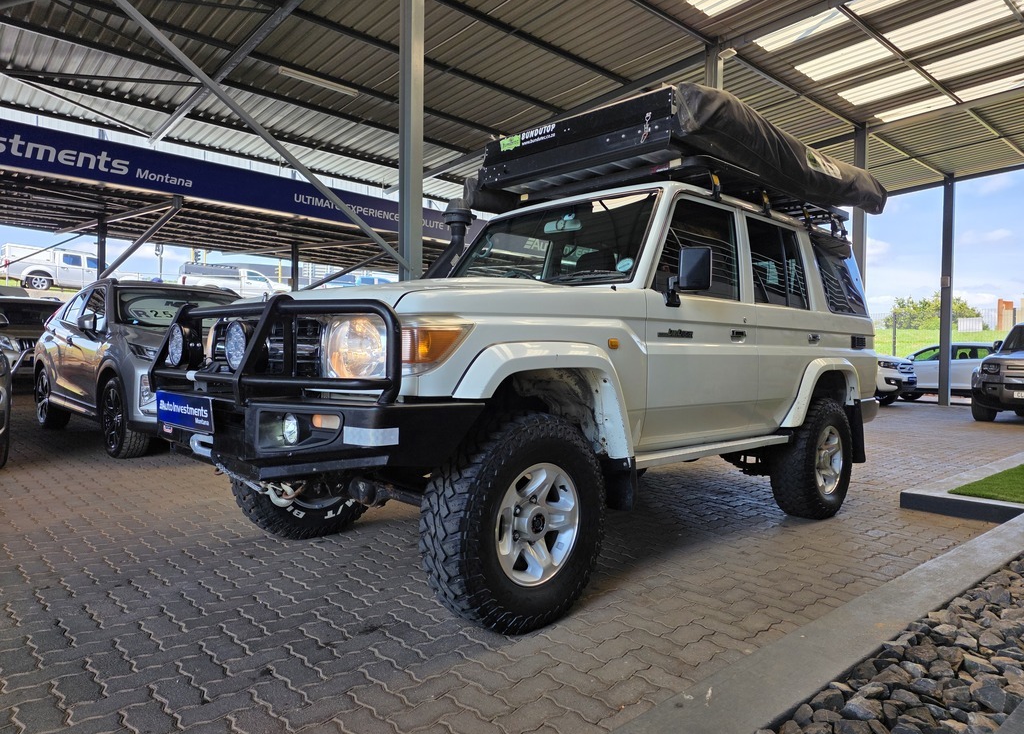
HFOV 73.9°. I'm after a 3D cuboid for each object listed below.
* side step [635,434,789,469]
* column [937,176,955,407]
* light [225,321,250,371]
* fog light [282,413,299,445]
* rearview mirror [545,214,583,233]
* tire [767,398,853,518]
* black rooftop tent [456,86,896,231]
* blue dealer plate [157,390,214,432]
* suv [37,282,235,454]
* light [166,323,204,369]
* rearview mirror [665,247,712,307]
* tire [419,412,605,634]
[{"bbox_3d":[0.978,0.408,3.374,1.500,0.060,0.150,1,1,-45],"label":"side step"},{"bbox_3d":[9.755,-1.725,15.340,0.190,5.206,0.190,0,1,-41],"label":"column"},{"bbox_3d":[-0.887,-0.070,2.284,0.090,0.170,0.170,1,1,-45],"label":"light"},{"bbox_3d":[-0.705,0.204,2.236,0.055,0.104,0.100,0,1,-43],"label":"fog light"},{"bbox_3d":[0.289,-0.803,3.814,0.225,0.085,0.065,1,0,27],"label":"rearview mirror"},{"bbox_3d":[1.961,0.594,4.439,0.775,0.770,0.268,1,1,-45],"label":"tire"},{"bbox_3d":[1.224,-1.189,4.731,2.610,0.480,1.740,0,1,-43],"label":"black rooftop tent"},{"bbox_3d":[-1.199,0.156,2.471,0.020,0.117,0.587,0,1,-43],"label":"blue dealer plate"},{"bbox_3d":[-3.753,-0.090,7.426,4.405,1.685,1.805,2,1,45],"label":"suv"},{"bbox_3d":[-1.329,-0.085,2.773,0.088,0.183,0.180,0,1,-43],"label":"light"},{"bbox_3d":[0.808,-0.408,3.092,0.110,0.255,0.225,0,1,-43],"label":"rearview mirror"},{"bbox_3d":[0.024,0.563,2.515,0.268,0.770,0.775,2,1,45],"label":"tire"}]

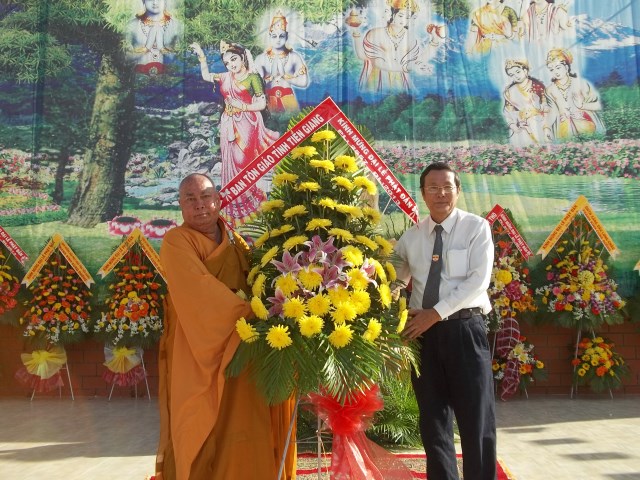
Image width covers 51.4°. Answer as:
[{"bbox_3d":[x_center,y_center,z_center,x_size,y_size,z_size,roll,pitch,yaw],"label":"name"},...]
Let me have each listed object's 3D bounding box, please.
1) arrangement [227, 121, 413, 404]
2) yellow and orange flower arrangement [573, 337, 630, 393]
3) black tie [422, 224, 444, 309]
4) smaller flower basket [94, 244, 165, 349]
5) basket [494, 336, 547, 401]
[{"bbox_3d":[-0.002,0.086,2.550,0.710,1.080,0.480,0,1,0],"label":"arrangement"},{"bbox_3d":[2.212,0.990,5.250,0.470,0.450,0.350,0,1,0],"label":"yellow and orange flower arrangement"},{"bbox_3d":[0.466,0.113,2.730,0.085,0.360,0.045,3,-3,16],"label":"black tie"},{"bbox_3d":[-1.485,0.447,5.270,0.600,0.820,0.370,0,1,0],"label":"smaller flower basket"},{"bbox_3d":[1.566,0.966,5.250,0.450,0.440,0.340,0,1,0],"label":"basket"}]

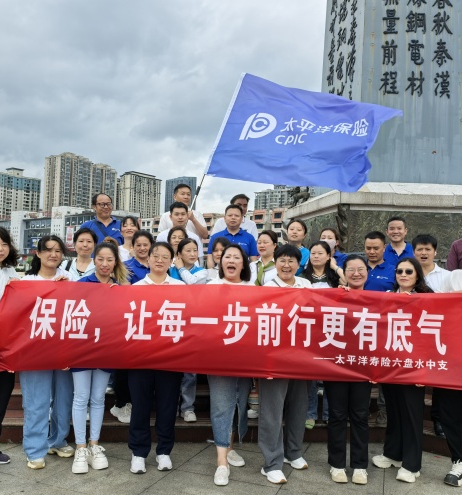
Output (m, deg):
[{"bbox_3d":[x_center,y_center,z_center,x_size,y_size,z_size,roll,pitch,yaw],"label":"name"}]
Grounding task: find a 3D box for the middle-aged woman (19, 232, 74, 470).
[{"bbox_3d":[-1.285,0.706,3.657,0.470,1.600,0.420,2,-2,-14],"label":"middle-aged woman"}]

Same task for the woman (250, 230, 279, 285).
[{"bbox_3d":[0.272,0.670,4.631,0.470,1.640,0.340,2,-2,17],"label":"woman"}]

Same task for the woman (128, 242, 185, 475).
[{"bbox_3d":[-0.516,0.757,3.640,0.480,1.610,0.380,2,-2,-5],"label":"woman"}]

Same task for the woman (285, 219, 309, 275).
[{"bbox_3d":[0.639,0.497,5.152,0.450,1.570,0.320,2,-2,6],"label":"woman"}]

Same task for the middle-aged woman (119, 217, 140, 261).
[{"bbox_3d":[-0.952,0.506,4.780,0.460,1.590,0.330,2,-2,-7],"label":"middle-aged woman"}]

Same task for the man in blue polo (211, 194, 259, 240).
[{"bbox_3d":[0.064,0.283,5.376,0.500,1.680,0.320,2,-2,-3],"label":"man in blue polo"}]

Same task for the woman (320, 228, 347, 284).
[{"bbox_3d":[0.904,0.592,4.678,0.450,1.550,0.330,1,-2,12],"label":"woman"}]

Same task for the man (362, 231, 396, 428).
[{"bbox_3d":[1.292,0.696,4.580,0.480,1.680,0.330,2,-2,3],"label":"man"}]

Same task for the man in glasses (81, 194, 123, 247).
[{"bbox_3d":[-1.266,0.310,5.025,0.500,1.700,0.320,2,-2,-17],"label":"man in glasses"}]

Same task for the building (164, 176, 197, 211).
[{"bbox_3d":[-64.993,-37.799,691.205,36.000,111.000,32.000,3,-2,-21],"label":"building"}]

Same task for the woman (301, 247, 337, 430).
[{"bbox_3d":[0.674,0.726,4.128,0.450,1.550,0.330,2,-2,3],"label":"woman"}]

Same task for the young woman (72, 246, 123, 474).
[{"bbox_3d":[-0.915,0.745,3.577,0.450,1.590,0.420,2,-2,-6],"label":"young woman"}]

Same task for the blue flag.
[{"bbox_3d":[0.701,-1.069,5.050,1.650,1.150,0.400,15,1,6],"label":"blue flag"}]

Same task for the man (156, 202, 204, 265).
[{"bbox_3d":[-0.533,0.388,5.180,0.490,1.690,0.310,2,-2,0],"label":"man"}]

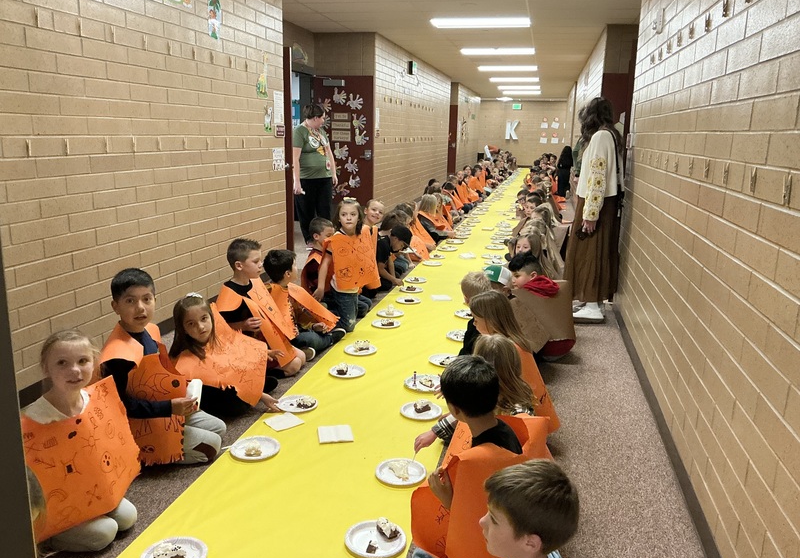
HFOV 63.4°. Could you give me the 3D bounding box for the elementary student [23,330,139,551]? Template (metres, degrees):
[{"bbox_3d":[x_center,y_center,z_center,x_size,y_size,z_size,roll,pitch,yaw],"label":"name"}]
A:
[{"bbox_3d":[-1.152,0.518,2.329,0.500,0.710,0.430,9,15,31],"label":"elementary student"}]

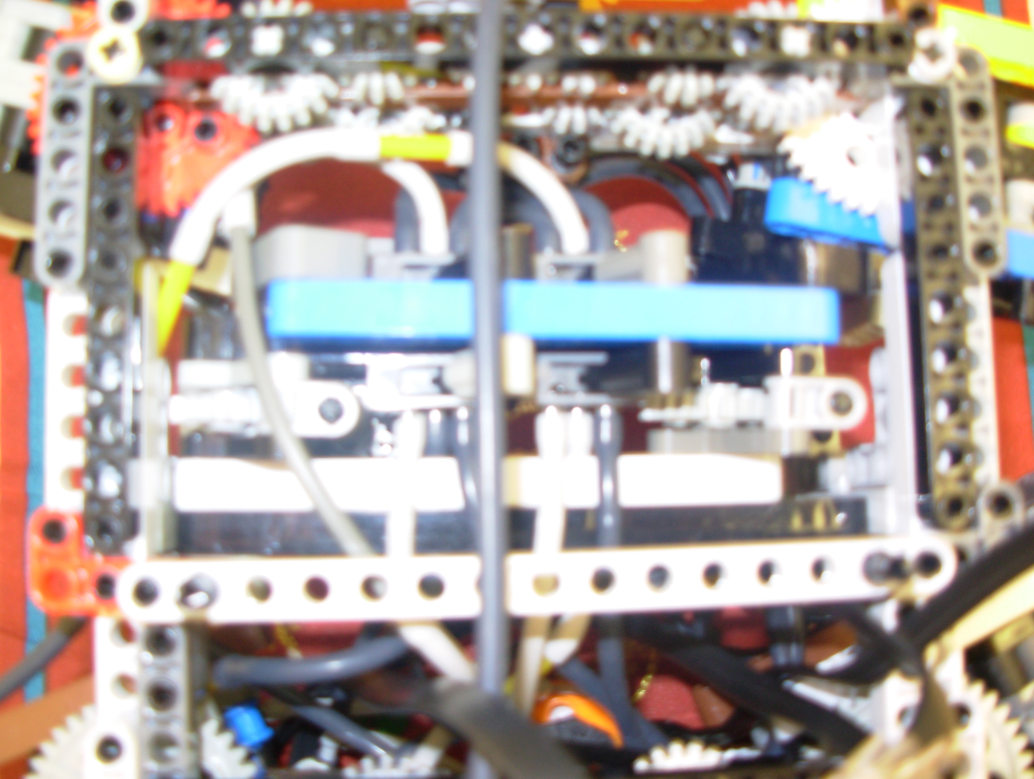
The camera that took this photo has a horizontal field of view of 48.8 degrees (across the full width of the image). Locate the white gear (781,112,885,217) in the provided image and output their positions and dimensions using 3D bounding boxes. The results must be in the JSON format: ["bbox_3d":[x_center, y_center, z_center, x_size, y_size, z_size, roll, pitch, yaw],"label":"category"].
[{"bbox_3d":[0.055,-0.040,0.195,0.025,0.007,0.025,31,48,0],"label":"white gear"}]

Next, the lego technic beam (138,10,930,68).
[{"bbox_3d":[0.003,-0.052,0.176,0.120,0.008,0.008,-1,83,-4],"label":"lego technic beam"}]

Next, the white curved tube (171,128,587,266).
[{"bbox_3d":[-0.021,-0.029,0.172,0.061,0.021,0.019,-1,83,-4],"label":"white curved tube"}]

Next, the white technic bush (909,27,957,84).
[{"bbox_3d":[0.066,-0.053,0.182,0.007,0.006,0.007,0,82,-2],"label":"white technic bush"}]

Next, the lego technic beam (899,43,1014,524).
[{"bbox_3d":[0.070,-0.017,0.184,0.015,0.008,0.080,-1,82,-4],"label":"lego technic beam"}]

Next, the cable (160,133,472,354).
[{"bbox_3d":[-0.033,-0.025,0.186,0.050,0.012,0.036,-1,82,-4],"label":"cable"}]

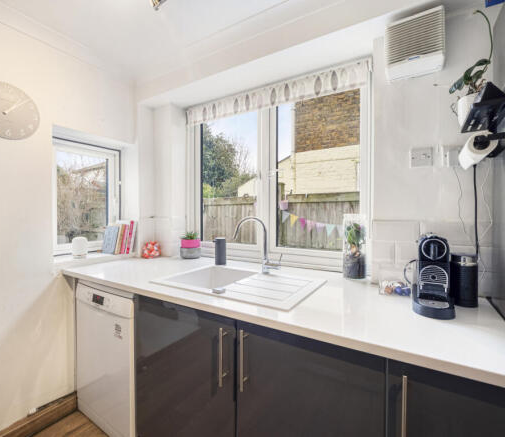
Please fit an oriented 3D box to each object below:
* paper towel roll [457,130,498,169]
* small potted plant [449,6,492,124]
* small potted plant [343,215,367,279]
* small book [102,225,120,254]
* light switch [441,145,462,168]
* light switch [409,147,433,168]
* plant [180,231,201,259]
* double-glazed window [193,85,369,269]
[{"bbox_3d":[0.755,-0.228,0.914,0.077,0.077,0.238,0,1,33],"label":"paper towel roll"},{"bbox_3d":[0.814,-0.558,1.006,0.142,0.430,0.132,0,1,33],"label":"small potted plant"},{"bbox_3d":[0.569,0.155,1.487,0.119,0.344,0.119,0,1,33],"label":"small potted plant"},{"bbox_3d":[-1.134,0.178,2.161,0.157,0.210,0.017,0,-7,33],"label":"small book"},{"bbox_3d":[0.879,-0.273,1.174,0.090,0.090,0.018,0,1,33],"label":"light switch"},{"bbox_3d":[0.764,-0.277,1.219,0.086,0.086,0.012,1,1,32],"label":"light switch"},{"bbox_3d":[-0.503,0.208,2.178,0.160,0.221,0.160,0,0,0],"label":"plant"},{"bbox_3d":[0.067,-0.281,1.920,1.442,1.189,0.071,0,1,33],"label":"double-glazed window"}]

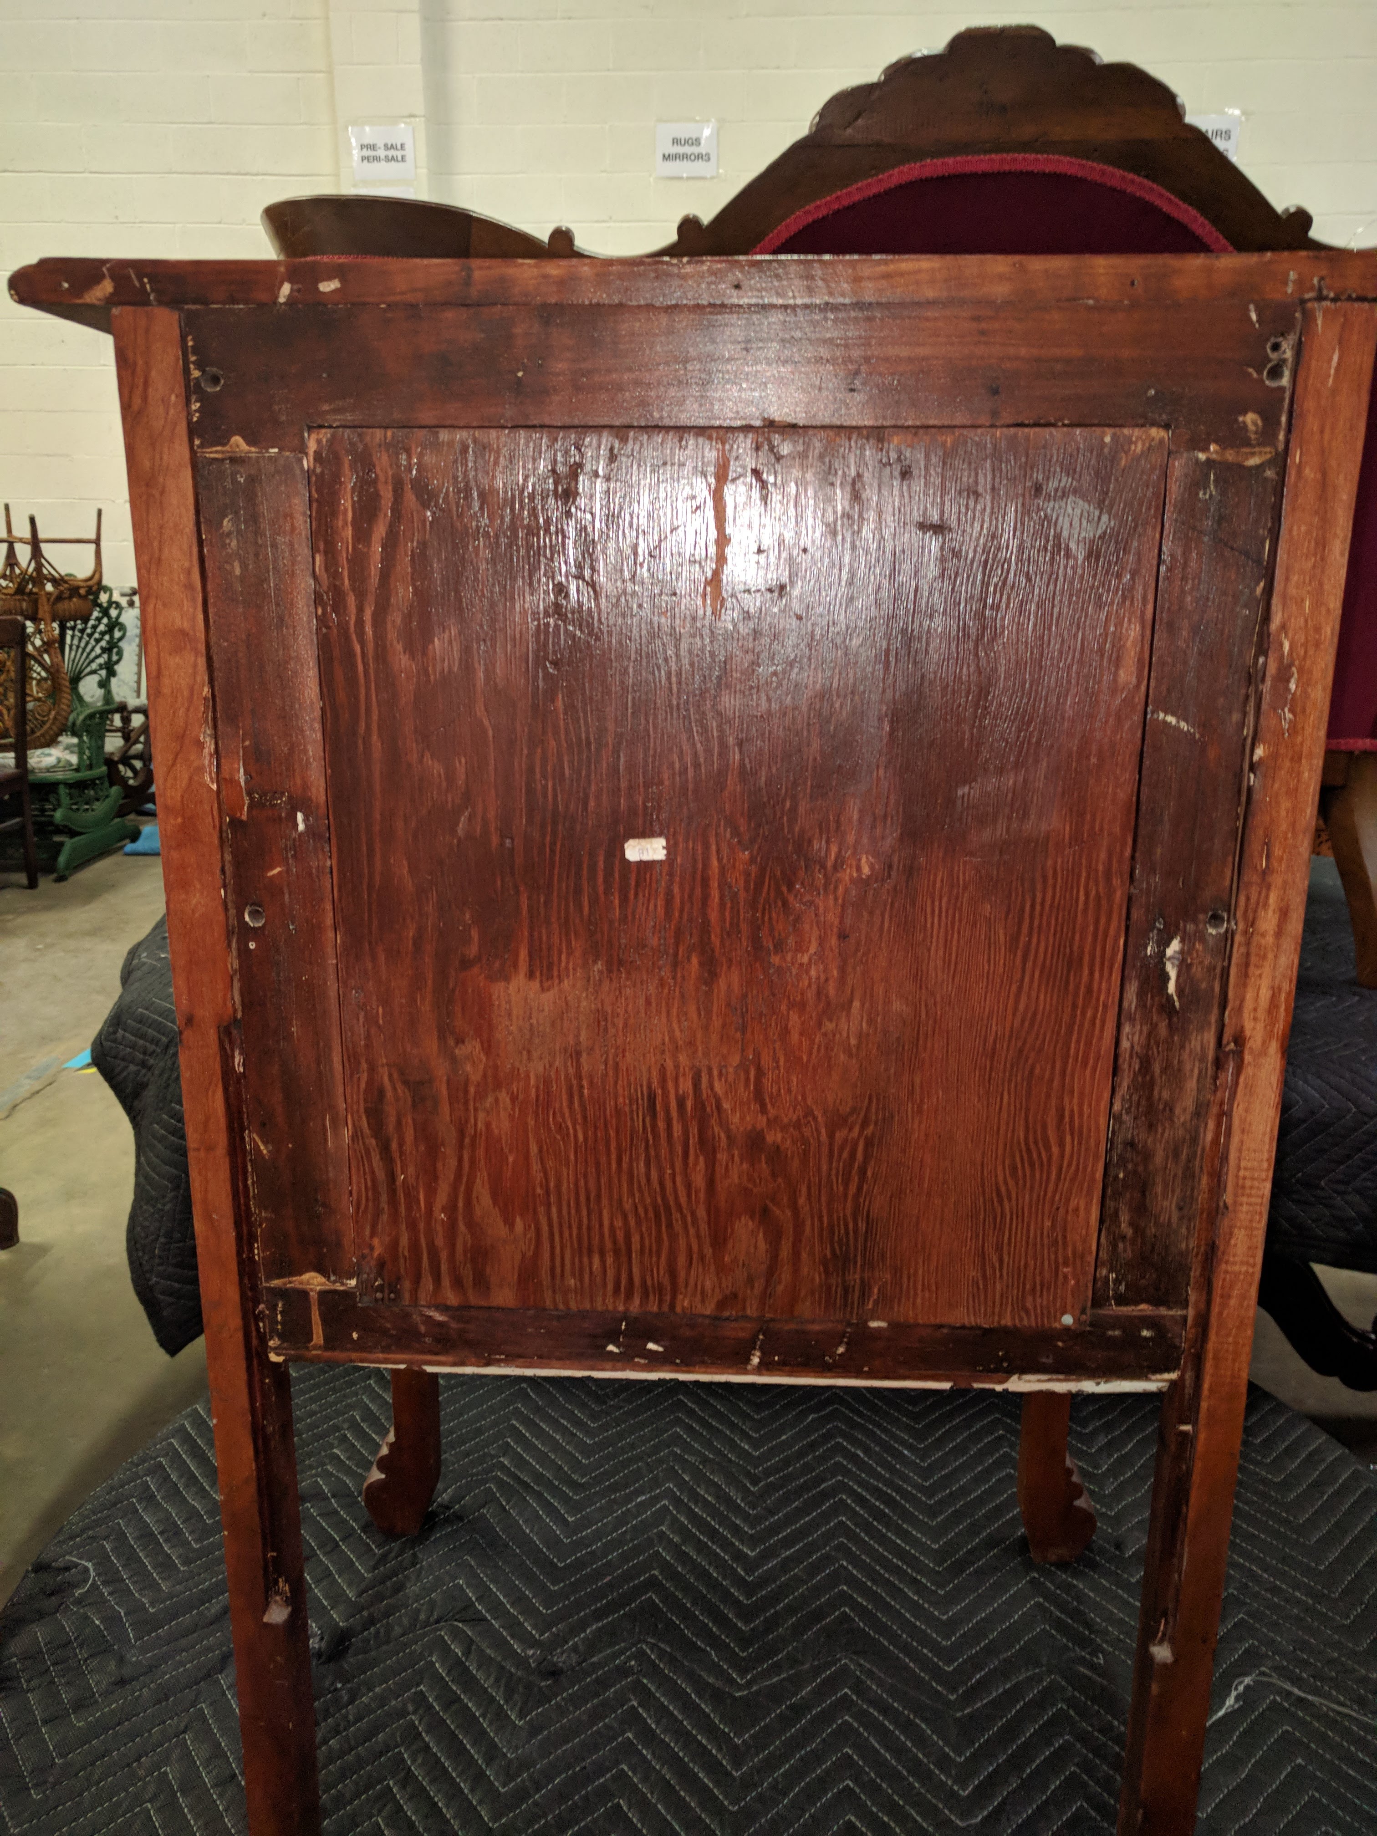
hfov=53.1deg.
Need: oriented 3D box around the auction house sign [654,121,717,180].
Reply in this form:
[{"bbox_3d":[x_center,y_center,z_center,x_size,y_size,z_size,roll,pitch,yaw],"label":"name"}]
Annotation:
[{"bbox_3d":[-0.008,-3.523,6.330,0.279,0.216,0.010,1,16,2],"label":"auction house sign"}]

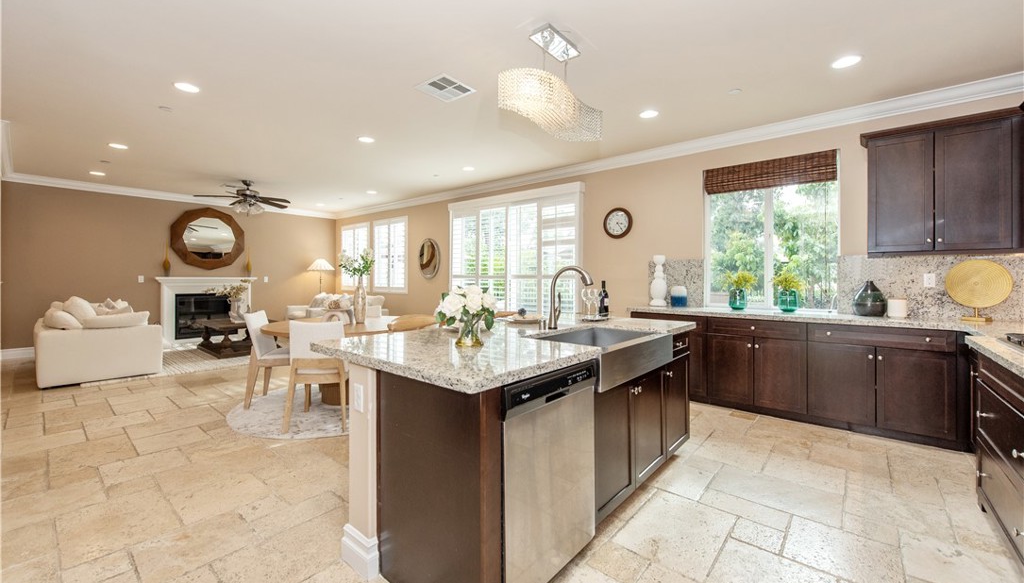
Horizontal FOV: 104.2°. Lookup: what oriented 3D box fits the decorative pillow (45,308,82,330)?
[{"bbox_3d":[-5.282,0.332,4.723,0.430,0.170,0.340,1,-31,41],"label":"decorative pillow"}]

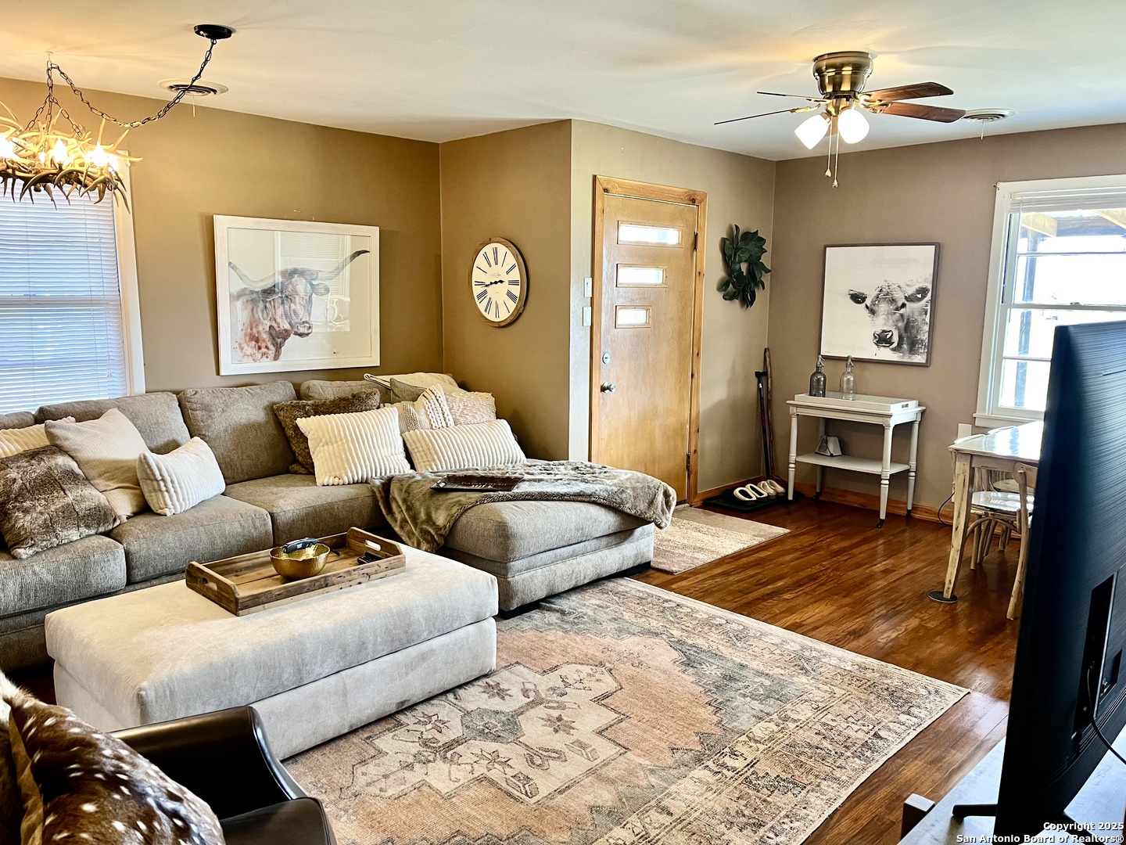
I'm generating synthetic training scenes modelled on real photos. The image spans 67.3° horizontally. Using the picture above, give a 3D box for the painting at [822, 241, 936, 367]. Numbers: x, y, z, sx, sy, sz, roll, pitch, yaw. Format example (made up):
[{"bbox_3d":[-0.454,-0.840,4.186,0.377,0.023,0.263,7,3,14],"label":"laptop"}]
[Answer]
[{"bbox_3d":[2.111,-0.808,5.736,0.046,0.779,0.779,-8,13,-44],"label":"painting"}]

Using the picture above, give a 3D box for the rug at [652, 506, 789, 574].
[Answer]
[{"bbox_3d":[0.757,0.702,5.252,1.214,0.012,0.790,-8,13,-44],"label":"rug"}]

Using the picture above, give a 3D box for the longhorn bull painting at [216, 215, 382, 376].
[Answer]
[{"bbox_3d":[-1.521,-0.738,4.978,1.010,0.862,0.034,-8,13,-44],"label":"longhorn bull painting"}]

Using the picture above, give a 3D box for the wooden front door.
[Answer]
[{"bbox_3d":[0.549,-0.421,5.454,1.055,2.151,0.066,-8,13,-44],"label":"wooden front door"}]

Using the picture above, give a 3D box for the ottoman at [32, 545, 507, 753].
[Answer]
[{"bbox_3d":[-1.018,0.821,3.160,1.386,0.424,0.785,-8,13,-44],"label":"ottoman"}]

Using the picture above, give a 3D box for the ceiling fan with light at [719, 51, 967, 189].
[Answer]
[{"bbox_3d":[1.137,-1.227,3.496,1.047,0.496,1.047,-8,13,-44],"label":"ceiling fan with light"}]

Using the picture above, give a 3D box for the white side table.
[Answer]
[{"bbox_3d":[1.955,0.230,5.748,0.470,0.804,0.770,-8,13,-44],"label":"white side table"}]

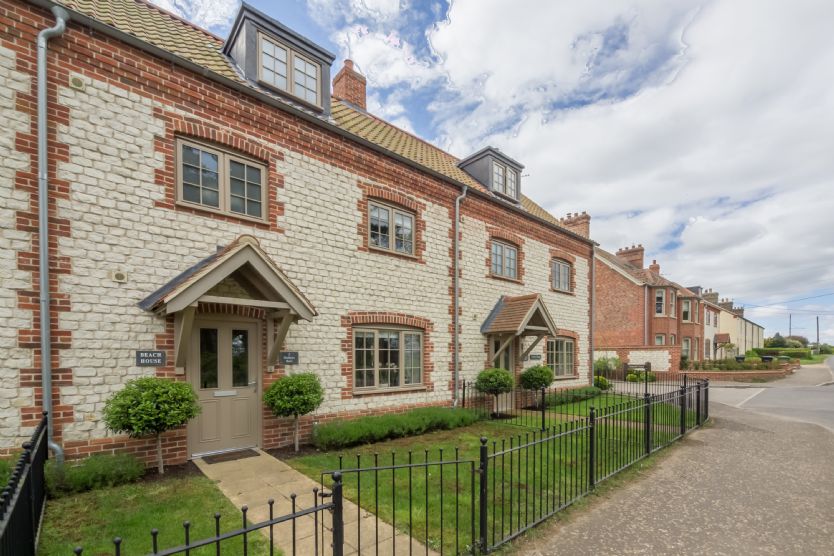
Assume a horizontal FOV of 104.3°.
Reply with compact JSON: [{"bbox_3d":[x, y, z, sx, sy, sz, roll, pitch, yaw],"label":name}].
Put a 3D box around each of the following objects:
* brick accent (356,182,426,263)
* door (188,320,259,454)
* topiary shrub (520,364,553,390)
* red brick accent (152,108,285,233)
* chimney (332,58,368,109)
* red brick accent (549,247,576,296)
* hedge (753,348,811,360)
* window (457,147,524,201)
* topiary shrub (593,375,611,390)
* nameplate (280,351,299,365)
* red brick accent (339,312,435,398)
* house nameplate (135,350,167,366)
[{"bbox_3d":[-0.489,-1.235,7.086,1.700,1.380,0.150,5,-8,-37],"label":"brick accent"},{"bbox_3d":[-2.923,1.663,4.970,1.000,2.100,0.120,5,-8,-37],"label":"door"},{"bbox_3d":[3.319,2.787,9.082,0.880,0.750,0.880,5,-8,-37],"label":"topiary shrub"},{"bbox_3d":[-3.087,-1.736,5.237,1.700,1.380,0.150,5,-8,-37],"label":"red brick accent"},{"bbox_3d":[-2.354,-6.679,11.310,0.780,1.750,0.850,5,-8,-37],"label":"chimney"},{"bbox_3d":[5.021,-0.189,11.134,1.720,1.420,0.150,5,-8,-37],"label":"red brick accent"},{"bbox_3d":[56.181,11.791,49.985,2.000,1.800,6.000,5,-8,-37],"label":"hedge"},{"bbox_3d":[2.229,-3.182,9.972,1.700,1.300,1.300,5,-8,-37],"label":"window"},{"bbox_3d":[7.591,4.311,13.379,0.800,0.650,0.800,5,-8,-37],"label":"topiary shrub"},{"bbox_3d":[-2.147,1.343,5.446,0.310,0.210,0.030,5,-8,-37],"label":"nameplate"},{"bbox_3d":[-0.513,1.639,6.770,2.200,1.700,0.150,5,-8,-37],"label":"red brick accent"},{"bbox_3d":[-3.578,1.083,4.364,0.310,0.210,0.030,5,-8,-37],"label":"house nameplate"}]

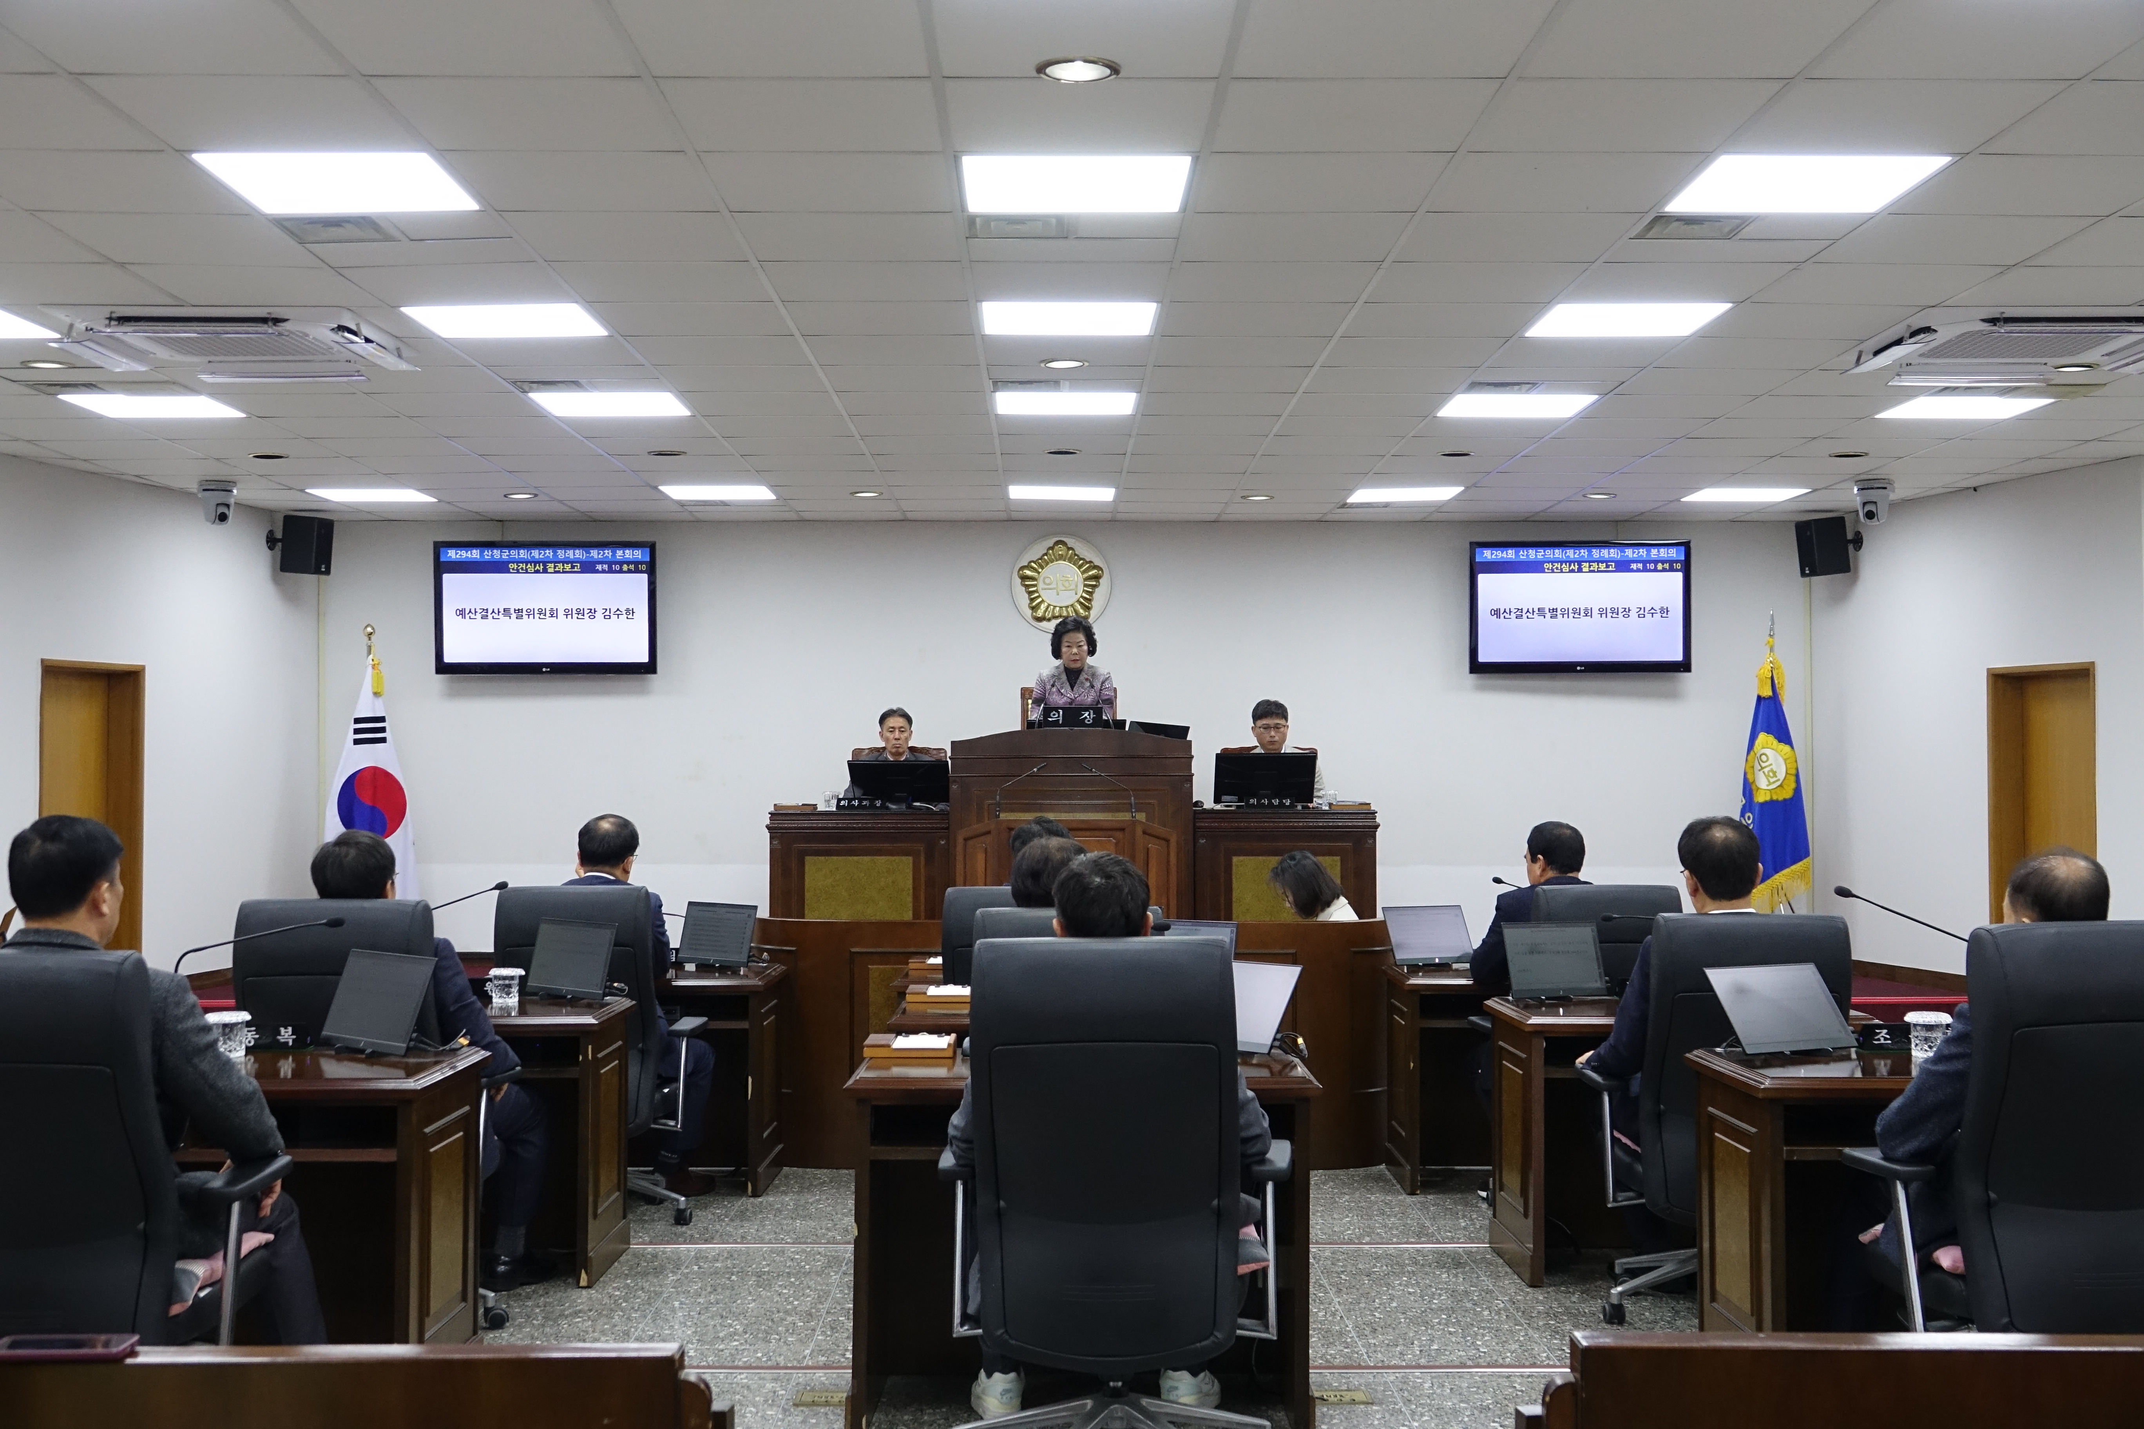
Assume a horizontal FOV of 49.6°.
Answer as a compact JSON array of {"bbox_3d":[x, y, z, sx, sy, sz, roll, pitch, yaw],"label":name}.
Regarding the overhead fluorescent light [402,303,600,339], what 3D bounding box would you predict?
[{"bbox_3d":[-1.817,-1.285,7.503,0.575,0.060,0.575,0,-1,-1],"label":"overhead fluorescent light"}]

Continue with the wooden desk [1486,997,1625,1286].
[{"bbox_3d":[1.791,1.245,6.816,1.034,0.744,0.621,0,-2,-1],"label":"wooden desk"}]

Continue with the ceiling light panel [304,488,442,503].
[{"bbox_3d":[-3.685,-1.179,12.265,0.575,0.060,0.575,0,-1,-1],"label":"ceiling light panel"}]

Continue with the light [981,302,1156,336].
[{"bbox_3d":[-0.009,-1.333,7.742,0.600,0.040,0.600,0,-2,-1],"label":"light"}]

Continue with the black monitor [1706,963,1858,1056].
[{"bbox_3d":[1.817,0.760,5.963,0.360,0.215,0.150,1,-1,-27],"label":"black monitor"}]

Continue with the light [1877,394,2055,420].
[{"bbox_3d":[3.616,-1.265,9.389,0.580,0.060,0.580,0,-1,-1],"label":"light"}]

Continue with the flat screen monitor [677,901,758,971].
[{"bbox_3d":[-1.267,0.797,8.393,0.380,0.229,0.050,-1,-15,40],"label":"flat screen monitor"}]

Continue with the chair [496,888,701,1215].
[{"bbox_3d":[-1.552,1.127,7.760,0.670,1.137,0.700,0,-1,7],"label":"chair"}]

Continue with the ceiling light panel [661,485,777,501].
[{"bbox_3d":[-1.881,-1.206,12.389,0.580,0.060,0.580,0,-1,-1],"label":"ceiling light panel"}]

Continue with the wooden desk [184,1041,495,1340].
[{"bbox_3d":[-1.866,1.154,5.149,1.005,0.752,0.610,0,-1,-1],"label":"wooden desk"}]

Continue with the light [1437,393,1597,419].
[{"bbox_3d":[1.795,-1.265,9.373,0.580,0.060,0.580,0,-1,-1],"label":"light"}]

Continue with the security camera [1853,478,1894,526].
[{"bbox_3d":[4.144,-1.081,11.989,0.200,0.220,0.200,-1,-2,25],"label":"security camera"}]

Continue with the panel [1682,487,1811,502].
[{"bbox_3d":[3.611,-1.206,12.439,0.580,0.060,0.580,0,-1,-1],"label":"panel"}]

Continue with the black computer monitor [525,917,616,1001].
[{"bbox_3d":[-1.555,0.766,7.243,0.360,0.240,0.100,-1,-1,35],"label":"black computer monitor"}]

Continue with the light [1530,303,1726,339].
[{"bbox_3d":[1.816,-1.292,7.588,0.575,0.040,0.575,0,-1,-1],"label":"light"}]

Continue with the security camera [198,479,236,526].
[{"bbox_3d":[-4.345,-1.069,11.823,0.190,0.235,0.190,1,-2,-32],"label":"security camera"}]

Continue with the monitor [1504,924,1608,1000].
[{"bbox_3d":[1.470,0.752,7.102,0.380,0.229,0.050,1,-15,-30],"label":"monitor"}]

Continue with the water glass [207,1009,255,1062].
[{"bbox_3d":[-2.051,0.783,5.676,0.112,0.112,0.112,0,-2,-1],"label":"water glass"}]

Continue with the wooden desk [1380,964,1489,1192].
[{"bbox_3d":[1.760,1.335,8.458,1.170,0.750,0.670,0,-1,-1],"label":"wooden desk"}]

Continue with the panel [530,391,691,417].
[{"bbox_3d":[-1.856,-1.265,9.340,0.580,0.060,0.580,0,-1,-1],"label":"panel"}]

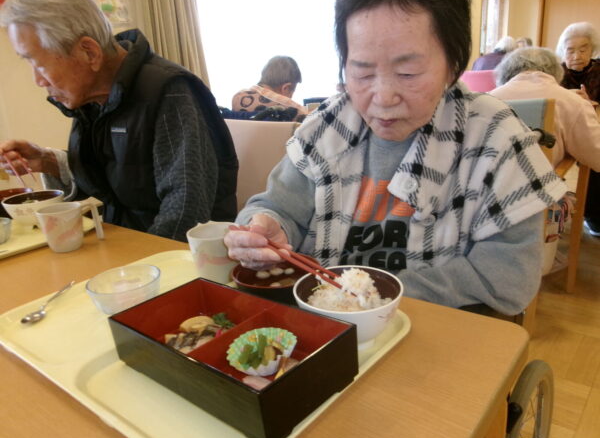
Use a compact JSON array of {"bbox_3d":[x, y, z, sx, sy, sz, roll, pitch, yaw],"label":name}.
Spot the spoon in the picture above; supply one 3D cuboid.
[{"bbox_3d":[-0.381,0.122,0.740,0.027,0.015,0.124,-2,19,11],"label":"spoon"}]

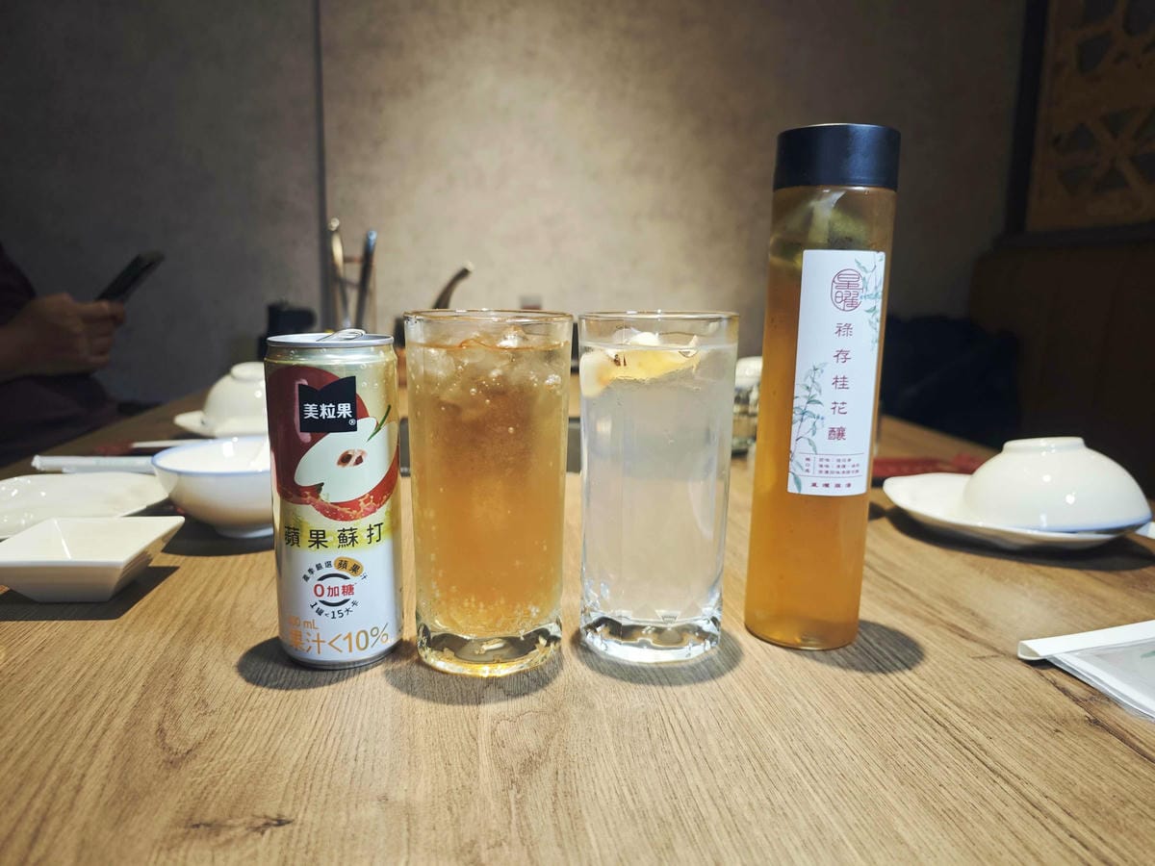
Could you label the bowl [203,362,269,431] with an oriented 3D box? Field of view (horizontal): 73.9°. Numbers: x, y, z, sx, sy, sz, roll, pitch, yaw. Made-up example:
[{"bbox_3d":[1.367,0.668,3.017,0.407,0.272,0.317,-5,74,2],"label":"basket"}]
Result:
[{"bbox_3d":[-0.370,-0.049,0.889,0.119,0.051,0.119,2,18,-1],"label":"bowl"}]

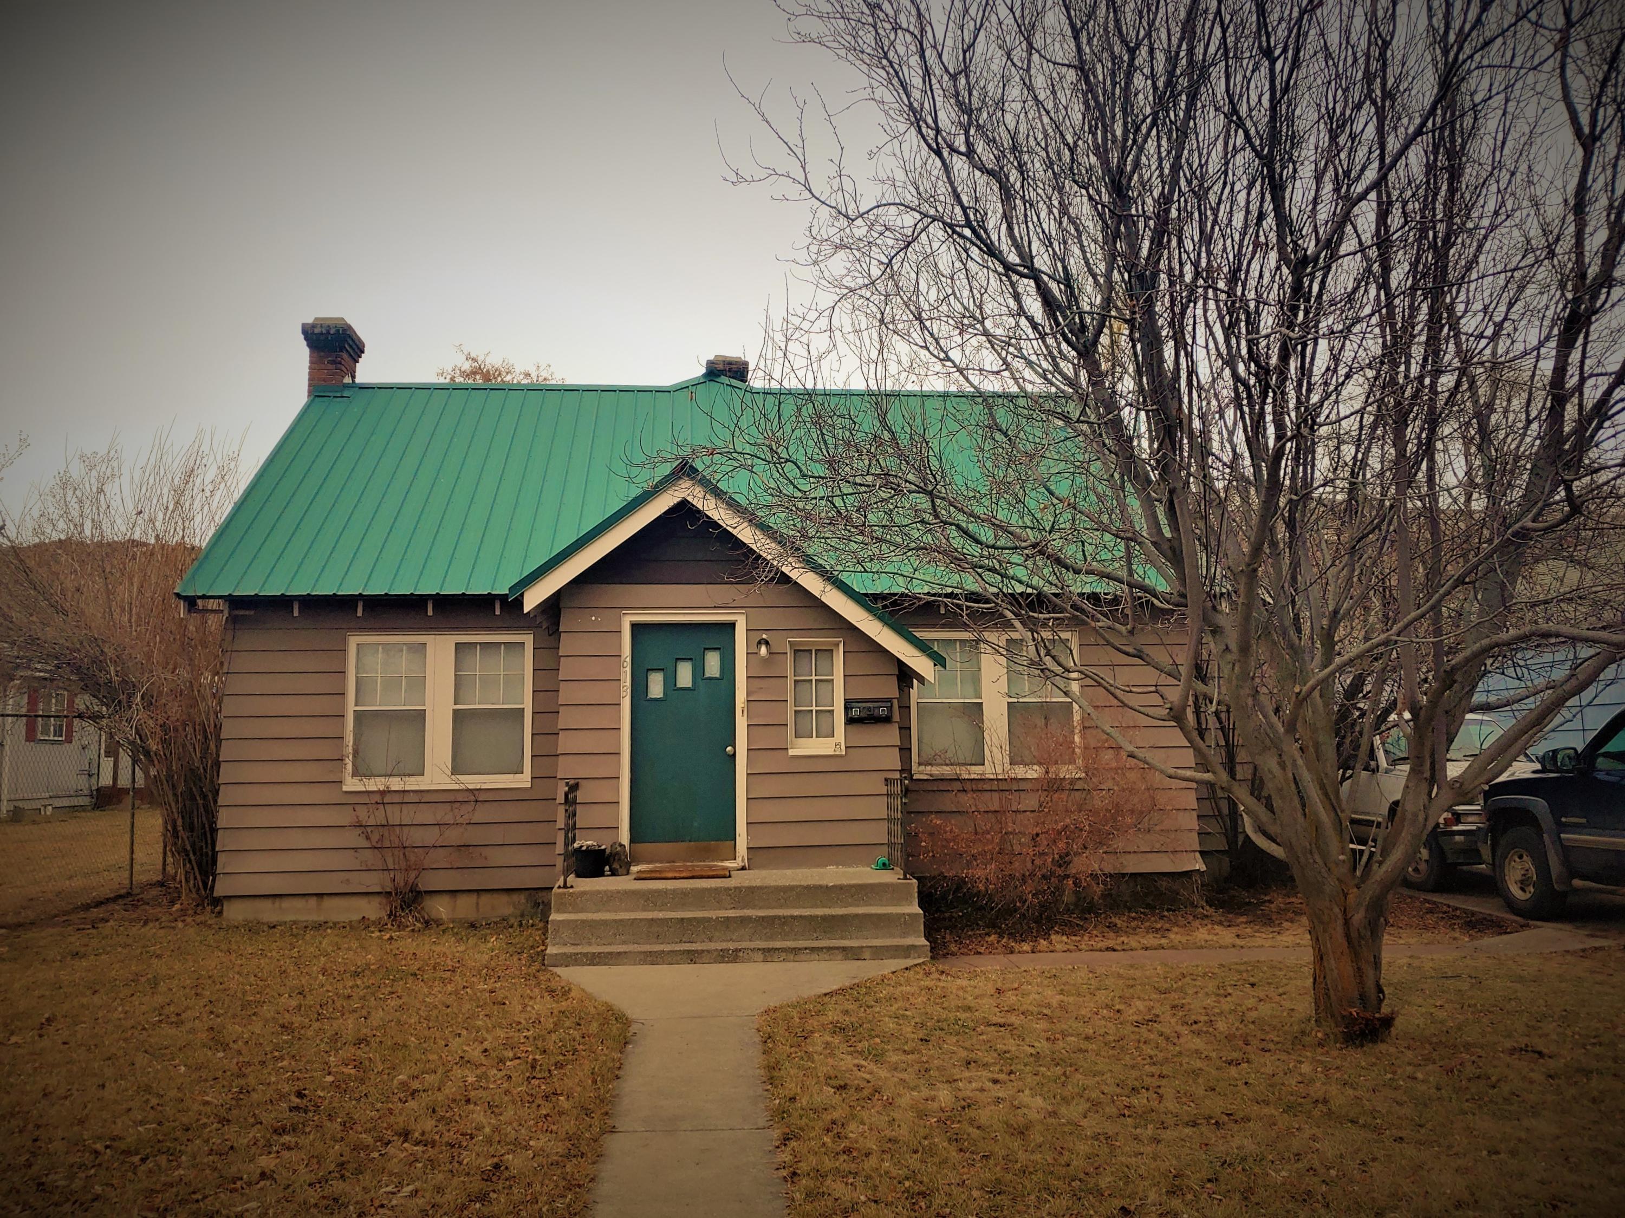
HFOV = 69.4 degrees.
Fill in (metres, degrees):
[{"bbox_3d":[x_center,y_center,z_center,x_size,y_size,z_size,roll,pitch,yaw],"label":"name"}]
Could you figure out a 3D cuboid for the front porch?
[{"bbox_3d":[-0.570,2.360,9.100,2.740,0.480,1.570,0,-6,-5],"label":"front porch"}]

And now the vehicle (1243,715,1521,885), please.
[{"bbox_3d":[6.744,2.126,13.576,1.880,1.750,4.950,0,-6,-2],"label":"vehicle"}]

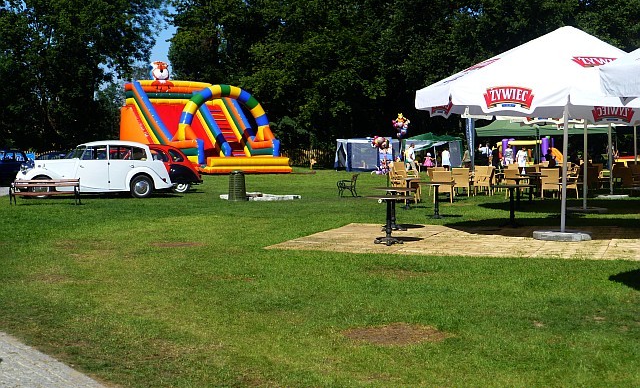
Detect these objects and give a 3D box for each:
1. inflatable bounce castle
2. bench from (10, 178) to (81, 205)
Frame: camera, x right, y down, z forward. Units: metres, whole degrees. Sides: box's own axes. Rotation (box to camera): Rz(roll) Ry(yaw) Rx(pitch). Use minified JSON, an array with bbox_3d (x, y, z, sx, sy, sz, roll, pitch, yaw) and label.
[{"bbox_3d":[-7.351,-4.945,69.149,6.500,7.000,9.400,-2,3,-39],"label":"inflatable bounce castle"},{"bbox_3d":[-7.678,-0.084,30.026,1.850,0.750,0.650,0,3,-2],"label":"bench"}]

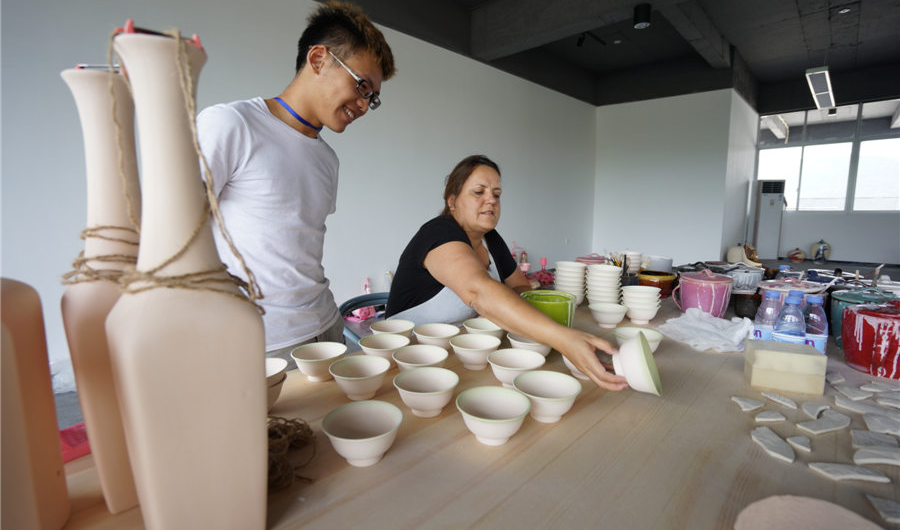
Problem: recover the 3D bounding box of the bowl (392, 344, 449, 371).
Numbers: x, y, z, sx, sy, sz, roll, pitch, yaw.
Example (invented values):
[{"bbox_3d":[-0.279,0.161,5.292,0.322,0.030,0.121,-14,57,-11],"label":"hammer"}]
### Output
[{"bbox_3d":[-0.066,0.236,0.918,0.126,0.062,0.126,-1,8,0],"label":"bowl"}]

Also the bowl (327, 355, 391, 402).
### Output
[{"bbox_3d":[-0.194,0.255,0.872,0.129,0.066,0.129,-1,8,0],"label":"bowl"}]

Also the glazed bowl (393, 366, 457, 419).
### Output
[{"bbox_3d":[-0.044,0.249,0.767,0.124,0.060,0.124,0,8,0],"label":"glazed bowl"}]

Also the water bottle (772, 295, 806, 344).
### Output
[{"bbox_3d":[0.841,0.169,0.993,0.063,0.182,0.063,-1,8,0],"label":"water bottle"}]

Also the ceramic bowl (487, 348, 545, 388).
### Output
[{"bbox_3d":[0.144,0.233,0.870,0.124,0.060,0.124,0,8,0],"label":"ceramic bowl"}]

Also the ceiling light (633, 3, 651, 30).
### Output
[{"bbox_3d":[1.824,-2.345,3.800,0.142,0.182,0.142,0,8,0],"label":"ceiling light"}]

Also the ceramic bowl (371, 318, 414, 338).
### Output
[{"bbox_3d":[-0.164,0.213,1.164,0.129,0.066,0.129,-1,8,0],"label":"ceramic bowl"}]

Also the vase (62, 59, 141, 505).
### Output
[{"bbox_3d":[-0.431,0.040,0.538,0.135,0.547,0.135,7,11,44],"label":"vase"}]

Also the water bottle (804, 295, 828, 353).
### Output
[{"bbox_3d":[0.846,0.162,0.938,0.060,0.177,0.060,-1,8,0],"label":"water bottle"}]

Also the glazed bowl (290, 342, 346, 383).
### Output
[{"bbox_3d":[-0.314,0.241,0.972,0.129,0.066,0.129,-1,8,0],"label":"glazed bowl"}]

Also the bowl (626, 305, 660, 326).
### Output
[{"bbox_3d":[0.643,0.164,1.354,0.126,0.062,0.126,-1,8,0],"label":"bowl"}]

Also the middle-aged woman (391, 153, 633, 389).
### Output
[{"bbox_3d":[0.174,0.295,1.288,0.600,1.280,0.900,-8,11,-44],"label":"middle-aged woman"}]

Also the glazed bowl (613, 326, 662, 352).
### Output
[{"bbox_3d":[0.482,0.207,1.031,0.124,0.060,0.124,0,8,0],"label":"glazed bowl"}]

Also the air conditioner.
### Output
[{"bbox_3d":[6.984,-0.982,8.818,0.500,1.700,0.280,0,8,7],"label":"air conditioner"}]

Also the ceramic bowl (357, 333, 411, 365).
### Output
[{"bbox_3d":[-0.164,0.224,1.012,0.126,0.062,0.126,-1,8,0],"label":"ceramic bowl"}]

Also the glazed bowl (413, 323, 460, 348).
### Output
[{"bbox_3d":[-0.035,0.210,1.096,0.126,0.062,0.126,-1,8,0],"label":"glazed bowl"}]

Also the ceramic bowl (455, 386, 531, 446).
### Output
[{"bbox_3d":[0.075,0.266,0.688,0.126,0.062,0.126,-1,8,0],"label":"ceramic bowl"}]

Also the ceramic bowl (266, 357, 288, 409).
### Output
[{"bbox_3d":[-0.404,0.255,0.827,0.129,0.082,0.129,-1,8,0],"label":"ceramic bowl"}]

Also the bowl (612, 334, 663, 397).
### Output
[{"bbox_3d":[0.368,0.200,0.801,0.066,0.129,0.129,-18,0,27],"label":"bowl"}]

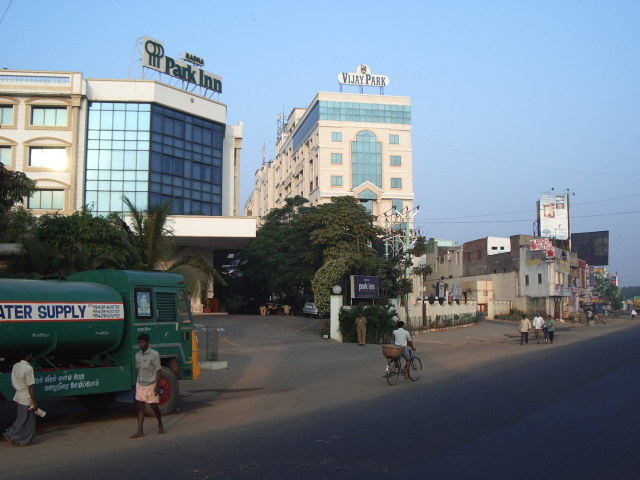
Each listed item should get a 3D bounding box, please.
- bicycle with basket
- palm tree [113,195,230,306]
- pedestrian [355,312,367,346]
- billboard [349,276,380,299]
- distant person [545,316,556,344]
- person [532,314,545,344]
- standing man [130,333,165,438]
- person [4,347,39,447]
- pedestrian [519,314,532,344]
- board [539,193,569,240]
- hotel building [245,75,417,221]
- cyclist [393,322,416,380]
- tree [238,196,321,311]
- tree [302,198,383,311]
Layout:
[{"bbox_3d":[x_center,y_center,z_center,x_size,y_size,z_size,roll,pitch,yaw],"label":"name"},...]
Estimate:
[{"bbox_3d":[2.351,3.512,19.900,0.580,1.100,1.870,-4,-7,37],"label":"bicycle with basket"},{"bbox_3d":[-5.707,1.563,27.000,4.200,6.300,4.200,0,-5,0],"label":"palm tree"},{"bbox_3d":[2.221,4.790,37.600,0.540,1.720,0.360,0,-5,-3],"label":"pedestrian"},{"bbox_3d":[2.598,2.667,40.300,1.500,1.330,0.380,2,-6,-21],"label":"billboard"},{"bbox_3d":[13.516,5.260,41.200,0.520,1.660,0.400,-2,-6,24],"label":"distant person"},{"bbox_3d":[12.222,5.010,39.300,0.500,1.720,0.380,-2,-6,23],"label":"person"},{"bbox_3d":[-2.836,2.379,11.550,0.500,1.690,0.520,-3,-6,32],"label":"standing man"},{"bbox_3d":[-4.801,2.470,11.300,0.480,1.580,0.460,4,-7,-40],"label":"person"},{"bbox_3d":[11.670,5.105,39.900,0.540,1.690,0.380,-2,-6,24],"label":"pedestrian"},{"bbox_3d":[27.310,-2.788,82.000,3.400,5.500,0.500,-1,-5,7],"label":"board"},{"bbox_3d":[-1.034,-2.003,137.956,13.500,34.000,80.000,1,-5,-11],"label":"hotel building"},{"bbox_3d":[2.377,3.120,20.000,0.500,1.650,0.620,-4,-7,37],"label":"cyclist"},{"bbox_3d":[-3.286,1.136,57.000,6.600,9.200,6.400,0,-5,0],"label":"tree"},{"bbox_3d":[1.601,0.961,50.000,5.600,8.300,5.400,0,-5,0],"label":"tree"}]

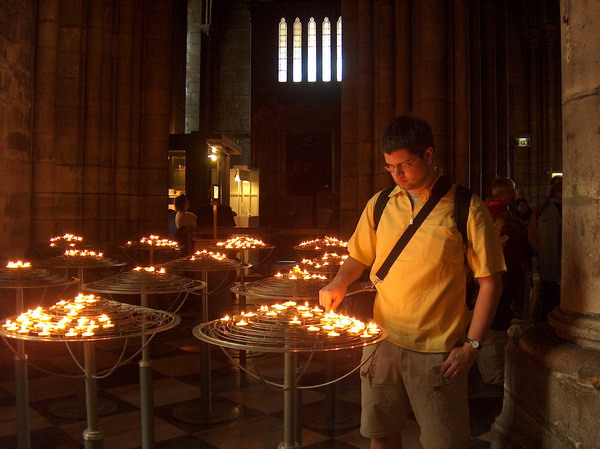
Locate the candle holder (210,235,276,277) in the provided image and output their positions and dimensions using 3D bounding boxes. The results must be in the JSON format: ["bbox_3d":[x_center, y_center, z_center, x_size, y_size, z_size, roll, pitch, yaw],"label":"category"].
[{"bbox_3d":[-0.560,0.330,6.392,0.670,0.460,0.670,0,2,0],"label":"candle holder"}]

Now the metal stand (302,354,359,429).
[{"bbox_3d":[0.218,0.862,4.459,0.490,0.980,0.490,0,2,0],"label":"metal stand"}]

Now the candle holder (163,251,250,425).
[{"bbox_3d":[-0.667,0.767,4.578,0.670,1.164,0.670,0,2,0],"label":"candle holder"}]

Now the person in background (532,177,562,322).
[{"bbox_3d":[2.478,0.421,6.215,0.420,1.761,0.500,1,2,26],"label":"person in background"}]

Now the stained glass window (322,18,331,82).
[{"bbox_3d":[1.115,-7.305,26.801,0.370,2.699,0.120,0,2,3],"label":"stained glass window"}]

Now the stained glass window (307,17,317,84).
[{"bbox_3d":[0.501,-7.305,26.801,0.370,2.699,0.120,0,2,3],"label":"stained glass window"}]

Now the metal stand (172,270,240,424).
[{"bbox_3d":[-0.667,0.834,4.580,0.490,1.030,0.490,0,2,0],"label":"metal stand"}]

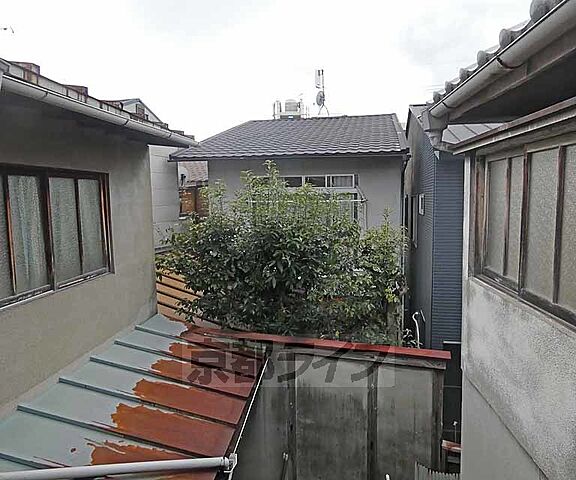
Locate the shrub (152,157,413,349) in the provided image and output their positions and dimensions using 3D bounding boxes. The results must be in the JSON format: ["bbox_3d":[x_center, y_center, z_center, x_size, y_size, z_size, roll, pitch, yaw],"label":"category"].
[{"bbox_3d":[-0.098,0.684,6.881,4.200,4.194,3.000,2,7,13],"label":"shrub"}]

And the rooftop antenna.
[{"bbox_3d":[1.354,-5.961,15.406,0.600,1.940,0.500,5,8,41],"label":"rooftop antenna"}]

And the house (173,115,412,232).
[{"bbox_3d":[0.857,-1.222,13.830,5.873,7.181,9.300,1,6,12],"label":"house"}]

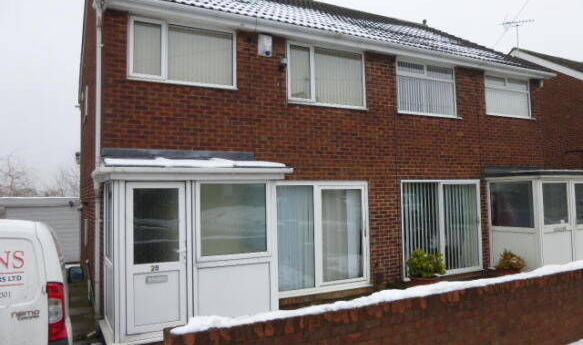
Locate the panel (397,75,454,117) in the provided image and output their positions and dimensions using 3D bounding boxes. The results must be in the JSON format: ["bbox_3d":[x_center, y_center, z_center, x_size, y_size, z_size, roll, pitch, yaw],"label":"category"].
[{"bbox_3d":[3.001,-1.677,9.588,1.584,0.778,0.030,0,-3,-27],"label":"panel"}]

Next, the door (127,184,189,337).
[{"bbox_3d":[-1.715,1.075,5.604,0.745,1.870,0.070,0,-3,-28],"label":"door"}]

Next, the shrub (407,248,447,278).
[{"bbox_3d":[2.676,1.804,8.679,0.660,0.550,0.620,-1,-3,0],"label":"shrub"}]

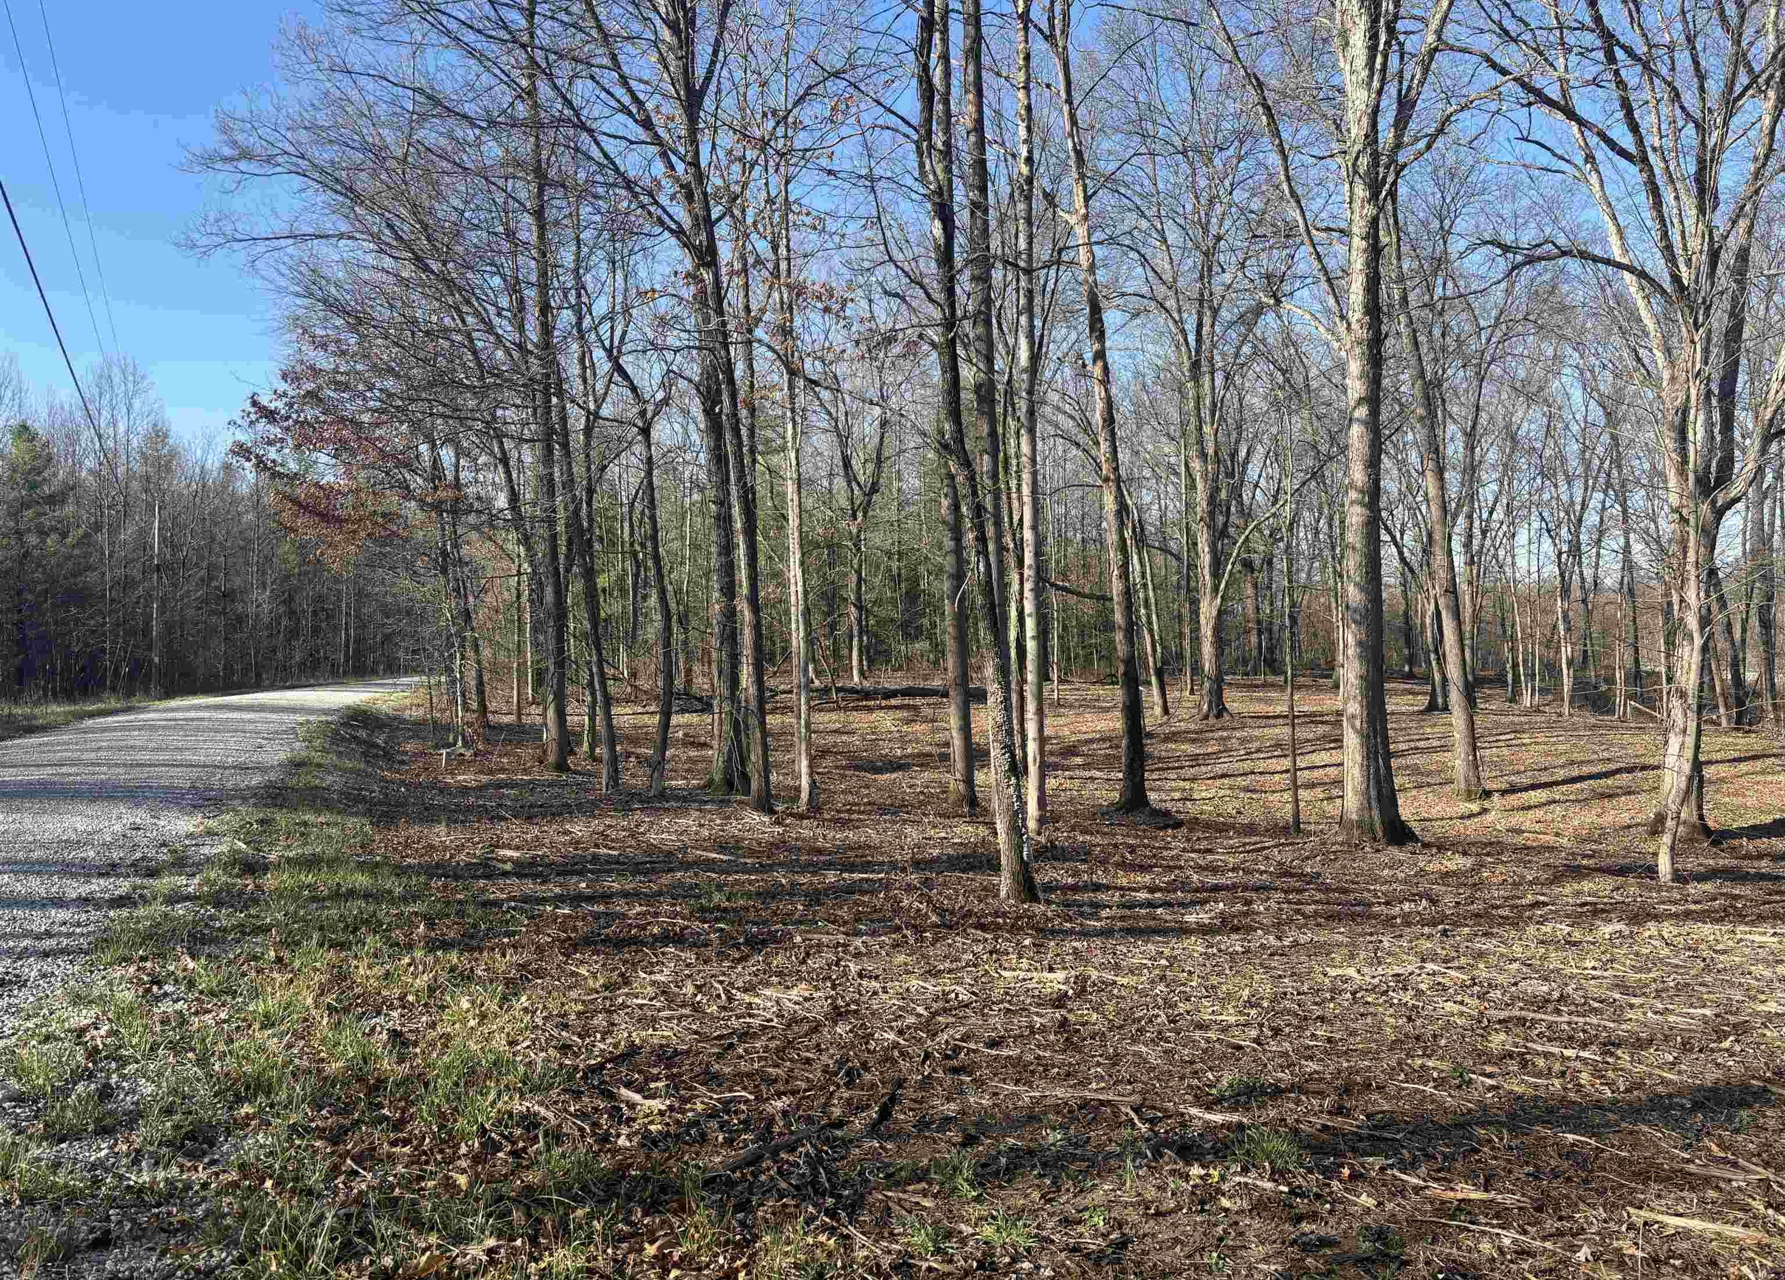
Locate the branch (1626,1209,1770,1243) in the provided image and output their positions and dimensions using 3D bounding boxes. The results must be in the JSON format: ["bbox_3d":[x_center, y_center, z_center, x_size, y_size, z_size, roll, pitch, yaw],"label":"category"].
[{"bbox_3d":[2.242,1.631,3.738,0.337,0.028,0.042,0,-1,34],"label":"branch"}]

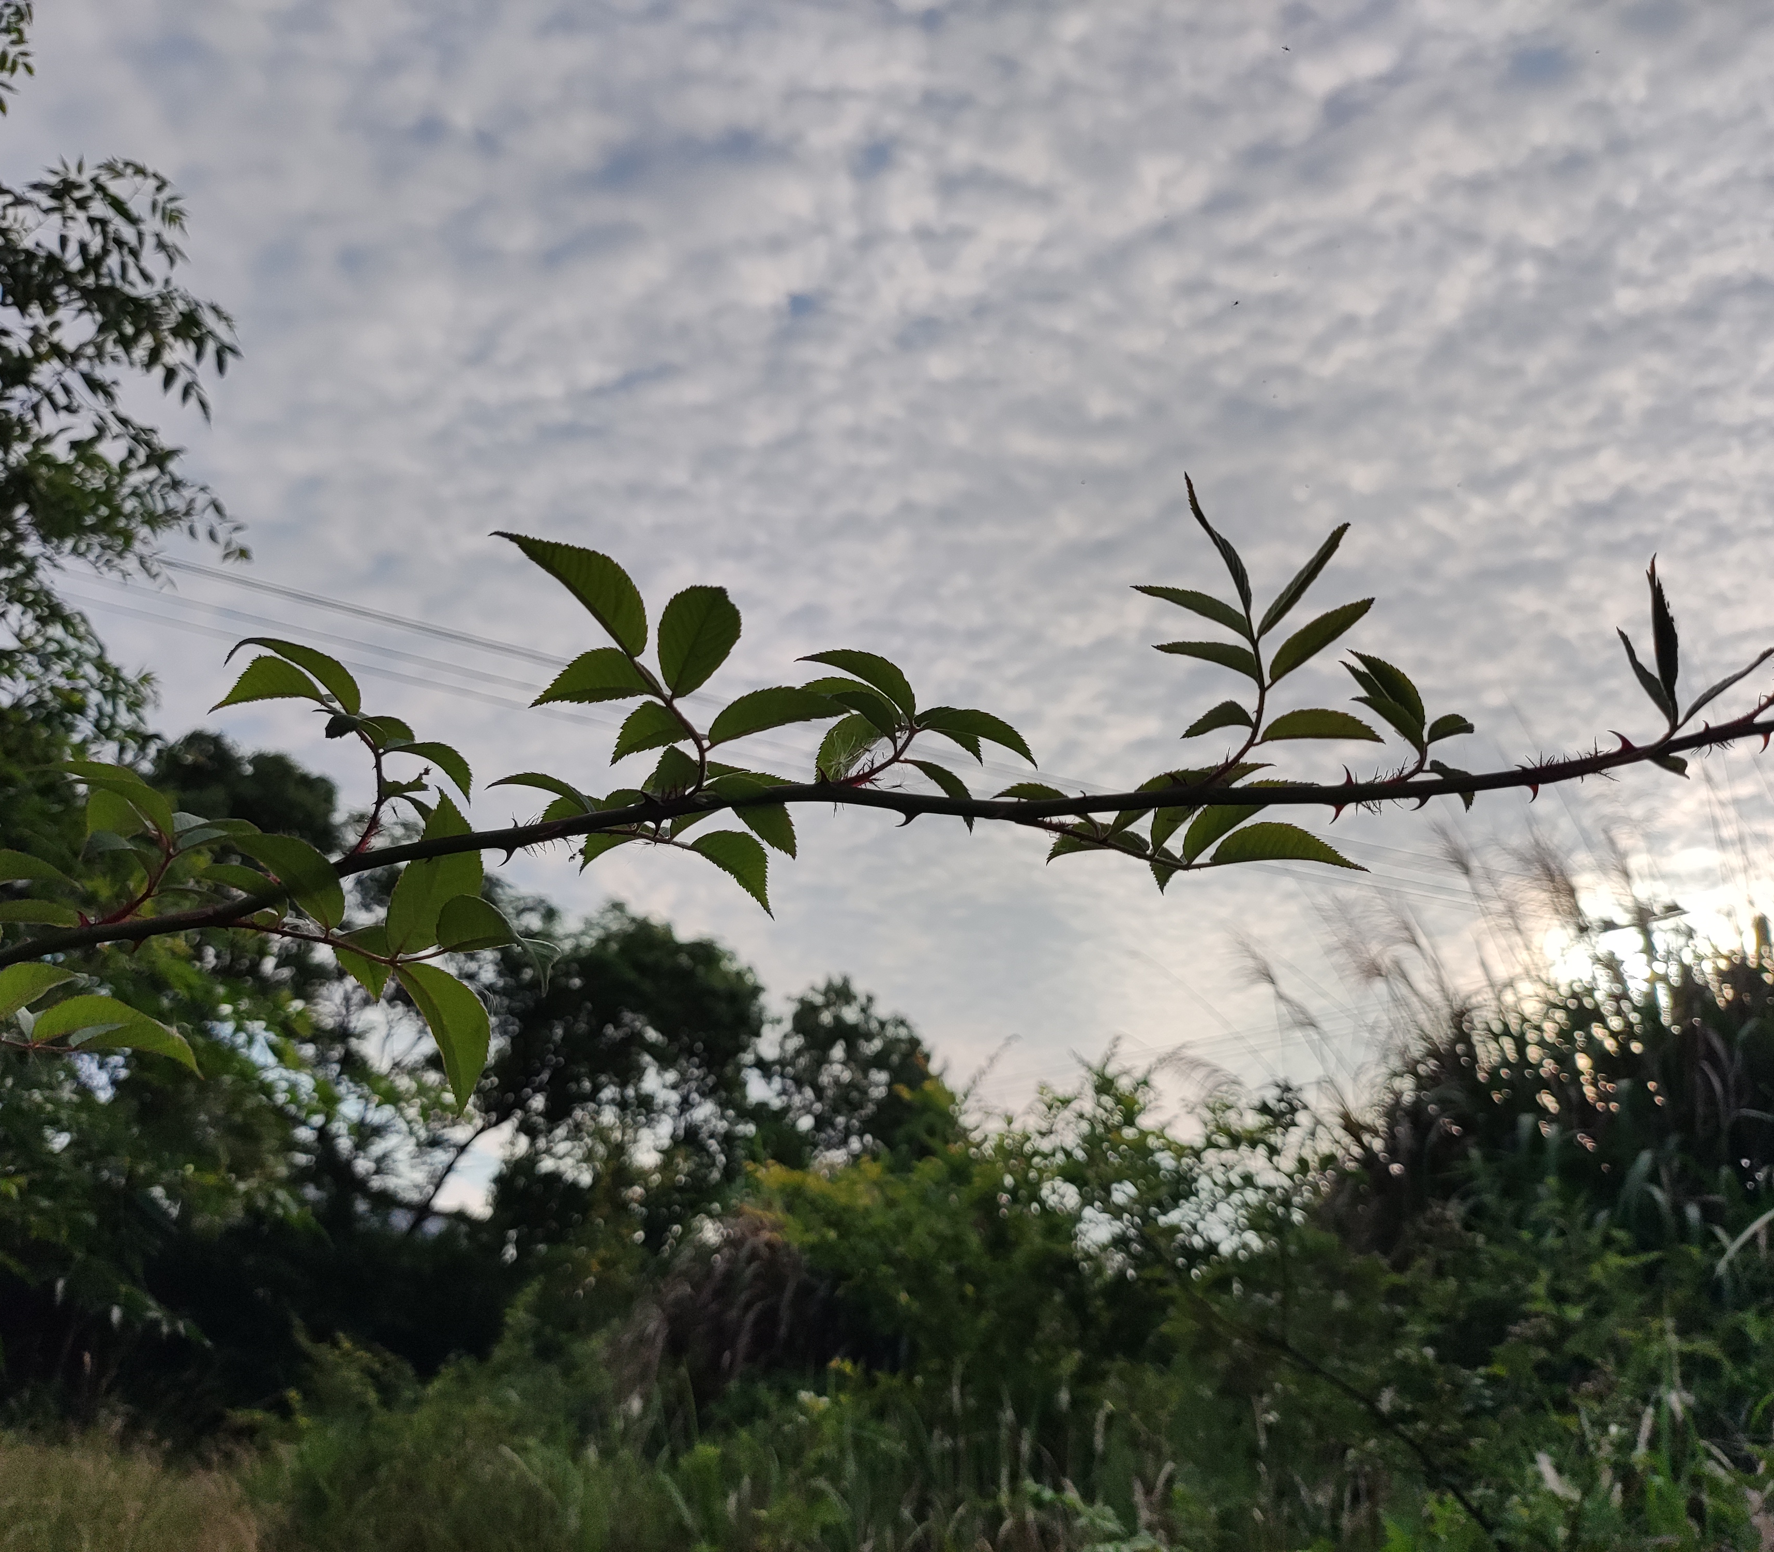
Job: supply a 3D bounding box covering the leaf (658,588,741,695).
[{"bbox_3d":[-0.057,-0.042,0.460,0.023,0.038,0.006,33,-18,-33],"label":"leaf"}]

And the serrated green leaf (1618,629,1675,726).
[{"bbox_3d":[0.223,-0.029,0.440,0.006,0.031,0.008,-19,-10,-45],"label":"serrated green leaf"}]

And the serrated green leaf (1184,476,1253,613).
[{"bbox_3d":[0.094,-0.065,0.420,0.006,0.046,0.012,-23,-8,0],"label":"serrated green leaf"}]

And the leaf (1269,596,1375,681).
[{"bbox_3d":[0.121,-0.038,0.420,0.038,0.006,0.016,-38,-22,0],"label":"leaf"}]

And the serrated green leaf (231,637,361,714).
[{"bbox_3d":[-0.173,-0.028,0.440,0.043,0.010,0.019,23,-43,4],"label":"serrated green leaf"}]

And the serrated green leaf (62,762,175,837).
[{"bbox_3d":[-0.237,0.007,0.460,0.035,0.008,0.019,27,-49,0],"label":"serrated green leaf"}]

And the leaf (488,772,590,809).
[{"bbox_3d":[-0.090,0.004,0.390,0.029,0.006,0.015,15,-23,11],"label":"leaf"}]

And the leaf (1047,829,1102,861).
[{"bbox_3d":[0.058,0.020,0.446,0.020,0.006,0.014,-21,-50,18],"label":"leaf"}]

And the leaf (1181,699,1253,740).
[{"bbox_3d":[0.102,-0.017,0.460,0.023,0.005,0.012,-11,-30,0],"label":"leaf"}]

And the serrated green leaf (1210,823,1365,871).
[{"bbox_3d":[0.114,0.021,0.425,0.046,0.007,0.017,3,-41,-5],"label":"serrated green leaf"}]

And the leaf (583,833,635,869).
[{"bbox_3d":[-0.073,0.019,0.392,0.020,0.005,0.014,-36,-38,17],"label":"leaf"}]

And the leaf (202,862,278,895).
[{"bbox_3d":[-0.165,0.029,0.382,0.023,0.006,0.015,29,-49,6],"label":"leaf"}]

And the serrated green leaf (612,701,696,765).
[{"bbox_3d":[-0.064,-0.012,0.408,0.026,0.005,0.016,-17,-48,18],"label":"serrated green leaf"}]

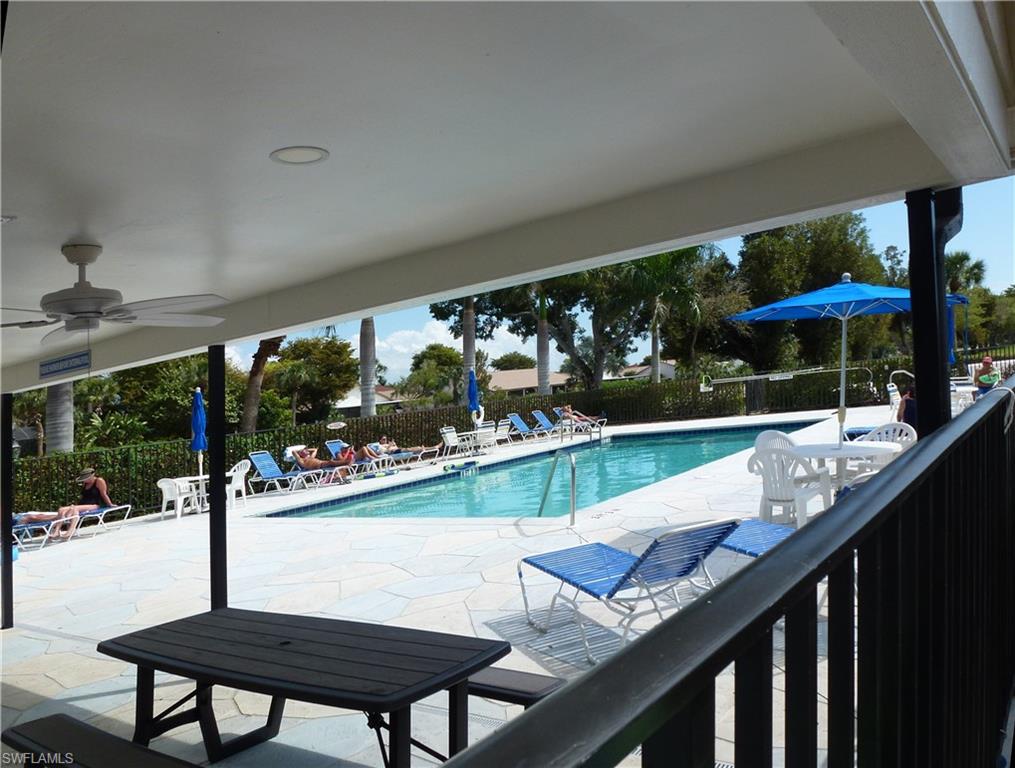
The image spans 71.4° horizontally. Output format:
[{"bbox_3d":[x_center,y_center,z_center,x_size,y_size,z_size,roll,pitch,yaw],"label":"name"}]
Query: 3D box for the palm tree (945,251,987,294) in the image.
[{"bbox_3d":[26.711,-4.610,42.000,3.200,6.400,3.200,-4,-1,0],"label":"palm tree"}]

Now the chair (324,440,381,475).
[{"bbox_3d":[-4.118,1.978,19.000,1.650,0.930,0.640,-4,-1,26],"label":"chair"}]

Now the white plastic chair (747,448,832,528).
[{"bbox_3d":[2.856,1.038,7.150,0.580,0.800,0.580,-3,-2,-30],"label":"white plastic chair"}]

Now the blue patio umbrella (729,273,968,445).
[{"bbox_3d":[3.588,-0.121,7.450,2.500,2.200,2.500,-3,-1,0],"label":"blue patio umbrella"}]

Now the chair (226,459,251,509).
[{"bbox_3d":[-5.512,2.017,14.100,0.620,0.900,0.580,-4,-2,30],"label":"chair"}]

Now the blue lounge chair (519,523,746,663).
[{"bbox_3d":[0.755,1.185,4.420,0.660,0.860,1.760,-3,-2,-24],"label":"blue lounge chair"}]

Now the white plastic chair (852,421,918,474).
[{"bbox_3d":[4.230,0.867,7.900,0.570,0.800,0.570,-4,-1,-41],"label":"white plastic chair"}]

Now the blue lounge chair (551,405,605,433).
[{"bbox_3d":[2.784,1.450,27.300,1.880,0.880,0.660,-4,-2,28],"label":"blue lounge chair"}]

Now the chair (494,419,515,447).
[{"bbox_3d":[-0.096,1.585,22.600,0.630,0.870,0.580,-5,-1,41],"label":"chair"}]

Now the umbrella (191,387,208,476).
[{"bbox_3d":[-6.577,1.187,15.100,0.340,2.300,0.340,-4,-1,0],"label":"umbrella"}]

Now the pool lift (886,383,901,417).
[{"bbox_3d":[9.033,0.456,16.500,0.500,1.000,0.420,-4,-1,-31],"label":"pool lift"}]

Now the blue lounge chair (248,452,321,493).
[{"bbox_3d":[-5.085,2.030,16.100,1.800,0.940,0.650,-5,-2,40],"label":"blue lounge chair"}]

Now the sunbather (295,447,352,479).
[{"bbox_3d":[-4.610,1.946,17.500,1.380,0.750,0.580,-4,-1,26],"label":"sunbather"}]

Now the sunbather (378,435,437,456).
[{"bbox_3d":[-2.693,1.690,19.400,1.600,0.600,0.500,-4,-1,27],"label":"sunbather"}]

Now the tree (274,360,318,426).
[{"bbox_3d":[-8.069,0.708,27.000,1.750,3.200,1.750,-3,-1,0],"label":"tree"}]

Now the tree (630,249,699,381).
[{"bbox_3d":[7.783,-3.098,35.000,4.100,8.000,4.100,-3,-1,0],"label":"tree"}]

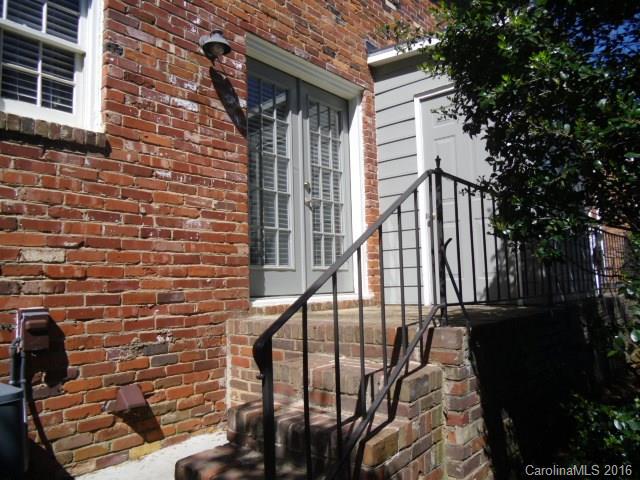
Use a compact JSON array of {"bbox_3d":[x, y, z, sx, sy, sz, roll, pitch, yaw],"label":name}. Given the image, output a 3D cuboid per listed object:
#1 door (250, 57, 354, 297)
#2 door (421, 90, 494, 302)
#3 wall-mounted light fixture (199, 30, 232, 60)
[{"bbox_3d":[-0.177,-0.497,4.630,0.070,2.015,1.480,-7,-8,41],"label":"door"},{"bbox_3d":[1.367,-0.416,4.688,0.820,2.025,0.060,-7,-8,41],"label":"door"},{"bbox_3d":[-0.760,-1.454,3.638,0.240,0.160,0.200,-7,-8,41],"label":"wall-mounted light fixture"}]

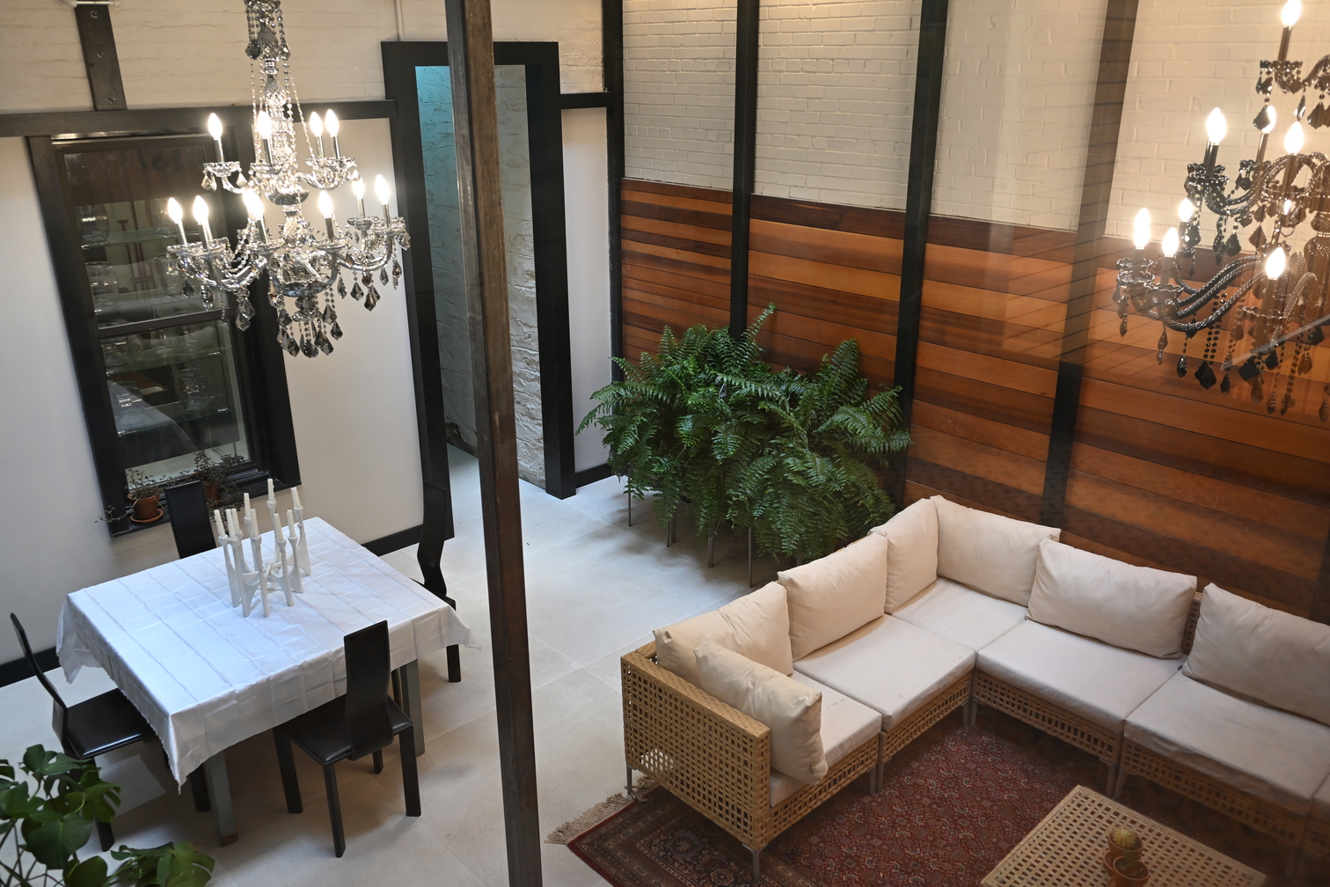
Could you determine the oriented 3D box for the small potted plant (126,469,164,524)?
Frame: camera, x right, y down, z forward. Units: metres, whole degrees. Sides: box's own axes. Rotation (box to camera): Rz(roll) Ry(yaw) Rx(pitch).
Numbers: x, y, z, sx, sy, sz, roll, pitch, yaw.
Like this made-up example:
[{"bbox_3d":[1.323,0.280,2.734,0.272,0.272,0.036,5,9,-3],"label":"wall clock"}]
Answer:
[{"bbox_3d":[-2.761,0.267,5.475,0.180,0.256,0.180,-18,27,-39],"label":"small potted plant"}]

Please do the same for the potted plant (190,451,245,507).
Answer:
[{"bbox_3d":[-2.479,0.170,5.718,0.265,0.265,0.210,-18,27,-39],"label":"potted plant"}]

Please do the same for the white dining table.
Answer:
[{"bbox_3d":[-1.763,1.022,4.596,1.170,0.745,1.260,-18,27,-39],"label":"white dining table"}]

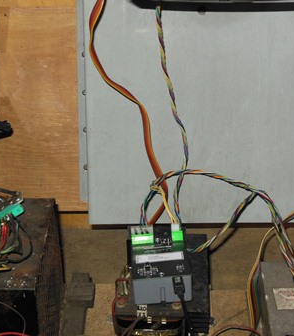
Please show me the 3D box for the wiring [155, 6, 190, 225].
[{"bbox_3d":[0.030,-0.053,0.660,0.022,0.226,0.026,-6,-5,0],"label":"wiring"}]

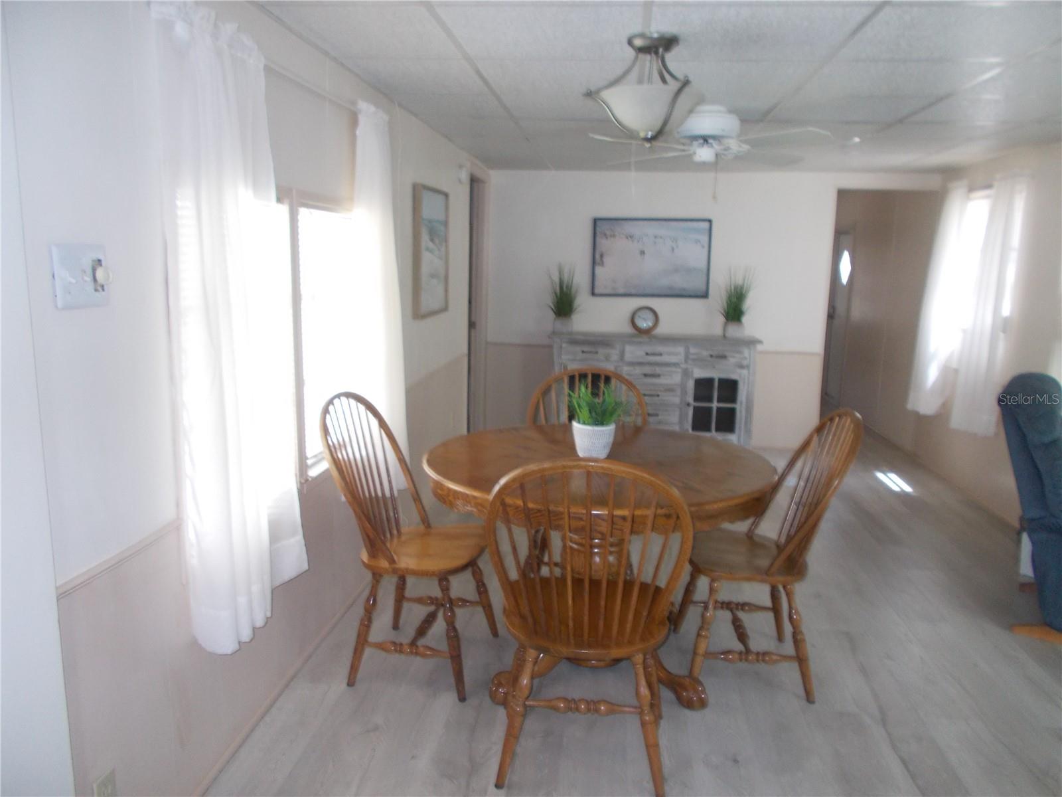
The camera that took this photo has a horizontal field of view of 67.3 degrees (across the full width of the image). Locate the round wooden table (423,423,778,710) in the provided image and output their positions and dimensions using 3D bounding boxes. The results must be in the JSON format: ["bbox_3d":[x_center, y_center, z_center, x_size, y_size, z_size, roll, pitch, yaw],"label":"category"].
[{"bbox_3d":[0.233,0.594,2.910,1.235,0.765,1.235,1,10,0],"label":"round wooden table"}]

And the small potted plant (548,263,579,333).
[{"bbox_3d":[0.254,-0.777,6.145,0.235,0.535,0.210,2,10,6],"label":"small potted plant"}]

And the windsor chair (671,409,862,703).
[{"bbox_3d":[0.833,0.498,2.848,0.573,0.980,0.529,2,10,4],"label":"windsor chair"}]

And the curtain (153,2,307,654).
[{"bbox_3d":[-0.774,-0.154,2.196,0.145,1.588,0.609,2,10,6],"label":"curtain"}]

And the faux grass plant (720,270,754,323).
[{"bbox_3d":[1.552,-0.773,6.007,0.245,0.400,0.220,2,10,6],"label":"faux grass plant"}]

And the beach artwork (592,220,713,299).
[{"bbox_3d":[0.953,-1.110,6.312,0.918,0.613,0.029,2,10,6],"label":"beach artwork"}]

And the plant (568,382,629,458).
[{"bbox_3d":[0.241,0.078,2.886,0.210,0.265,0.200,2,10,6],"label":"plant"}]

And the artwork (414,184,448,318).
[{"bbox_3d":[-0.572,-0.844,4.609,0.045,0.715,0.650,2,10,6],"label":"artwork"}]

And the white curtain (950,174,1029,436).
[{"bbox_3d":[2.746,-0.533,4.786,0.131,1.537,0.536,2,10,6],"label":"white curtain"}]

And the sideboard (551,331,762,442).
[{"bbox_3d":[0.938,-0.044,6.224,1.555,0.905,0.410,2,10,6],"label":"sideboard"}]

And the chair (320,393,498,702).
[{"bbox_3d":[-0.432,0.472,2.862,0.573,0.980,0.529,3,10,10],"label":"chair"}]

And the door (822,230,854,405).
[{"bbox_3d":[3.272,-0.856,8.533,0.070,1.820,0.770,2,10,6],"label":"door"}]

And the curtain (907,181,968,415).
[{"bbox_3d":[2.813,-0.670,5.525,0.131,1.573,0.507,2,10,6],"label":"curtain"}]

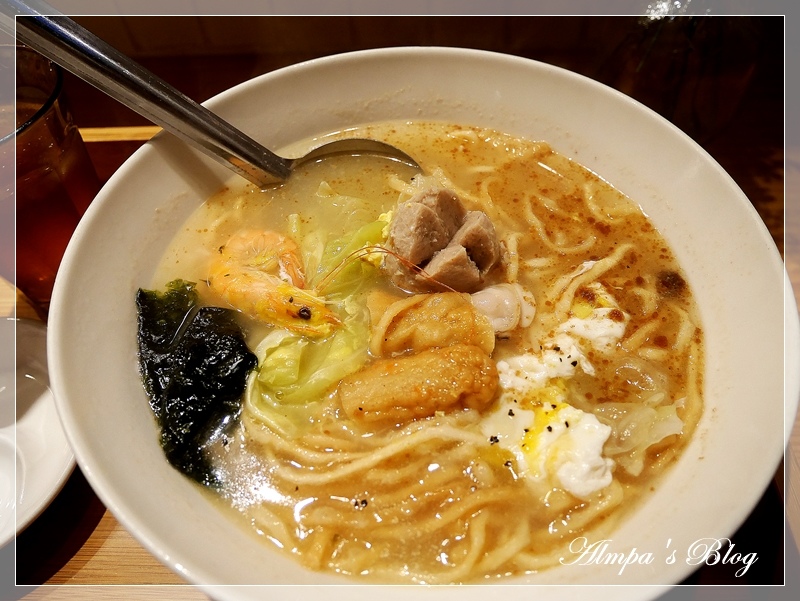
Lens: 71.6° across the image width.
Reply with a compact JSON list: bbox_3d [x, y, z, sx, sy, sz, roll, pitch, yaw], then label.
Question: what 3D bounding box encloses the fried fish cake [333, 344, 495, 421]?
[{"bbox_3d":[0.006,0.027,0.172,0.049,0.018,0.022,-9,55,-6],"label":"fried fish cake"}]

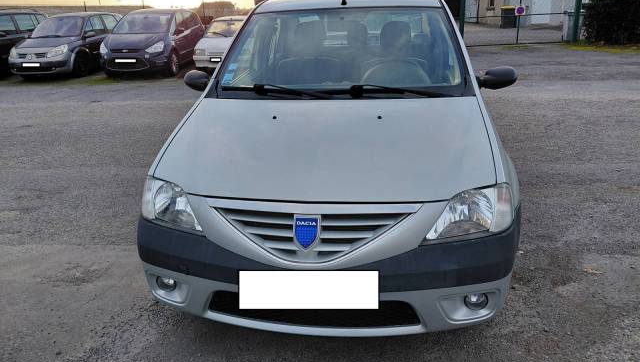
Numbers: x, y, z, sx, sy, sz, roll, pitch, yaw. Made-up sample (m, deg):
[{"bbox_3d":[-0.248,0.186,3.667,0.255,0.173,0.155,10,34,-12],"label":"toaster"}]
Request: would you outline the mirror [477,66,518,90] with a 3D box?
[{"bbox_3d":[1.035,-0.603,2.697,0.215,0.135,0.140,1,20,8],"label":"mirror"}]

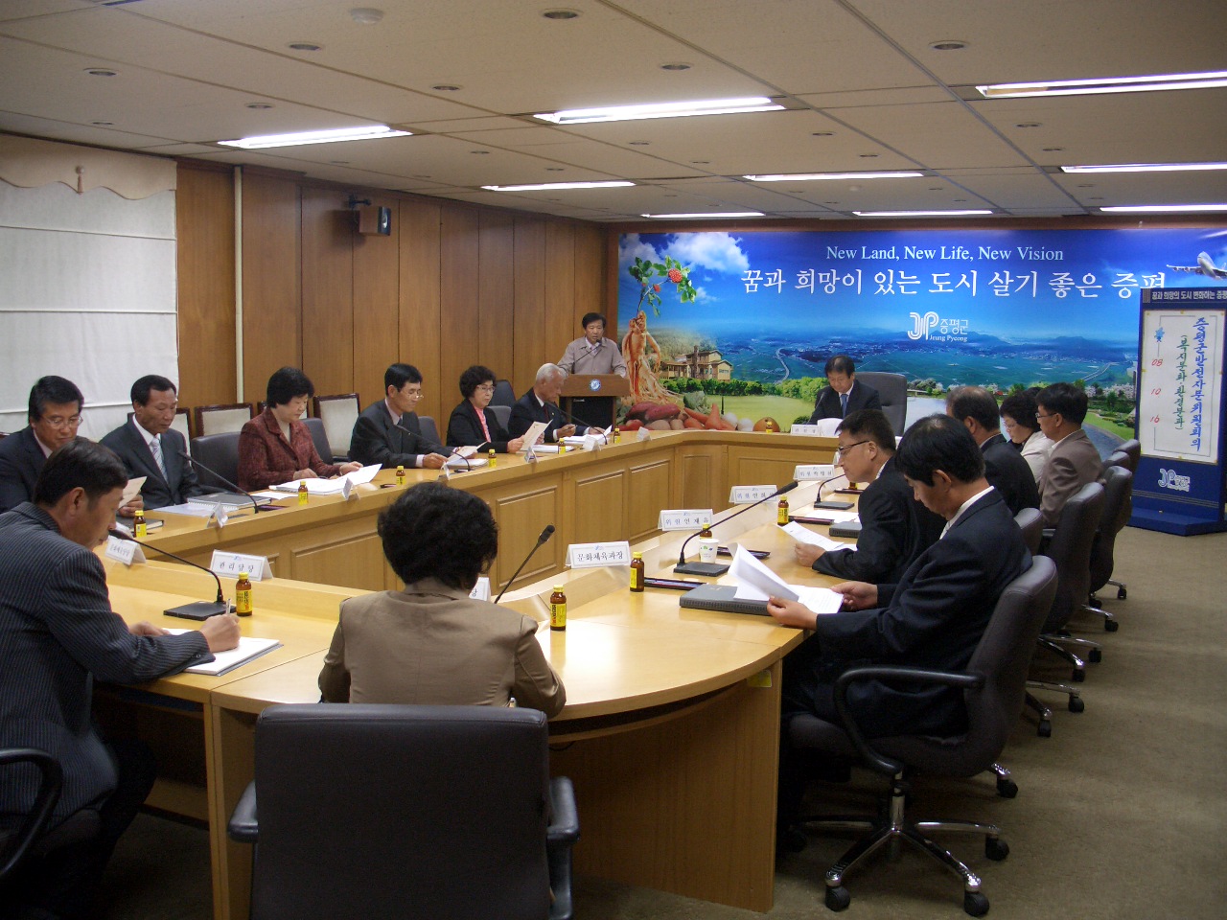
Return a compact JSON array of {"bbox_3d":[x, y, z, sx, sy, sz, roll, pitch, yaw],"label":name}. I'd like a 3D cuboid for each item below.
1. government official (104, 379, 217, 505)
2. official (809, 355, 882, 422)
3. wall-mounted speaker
[{"bbox_3d":[-1.887,0.293,5.022,0.780,1.280,0.560,7,10,39],"label":"government official"},{"bbox_3d":[1.675,-0.122,8.682,0.560,1.320,0.780,5,8,29],"label":"official"},{"bbox_3d":[-1.886,-1.891,9.261,0.190,0.220,0.190,6,8,9],"label":"wall-mounted speaker"}]

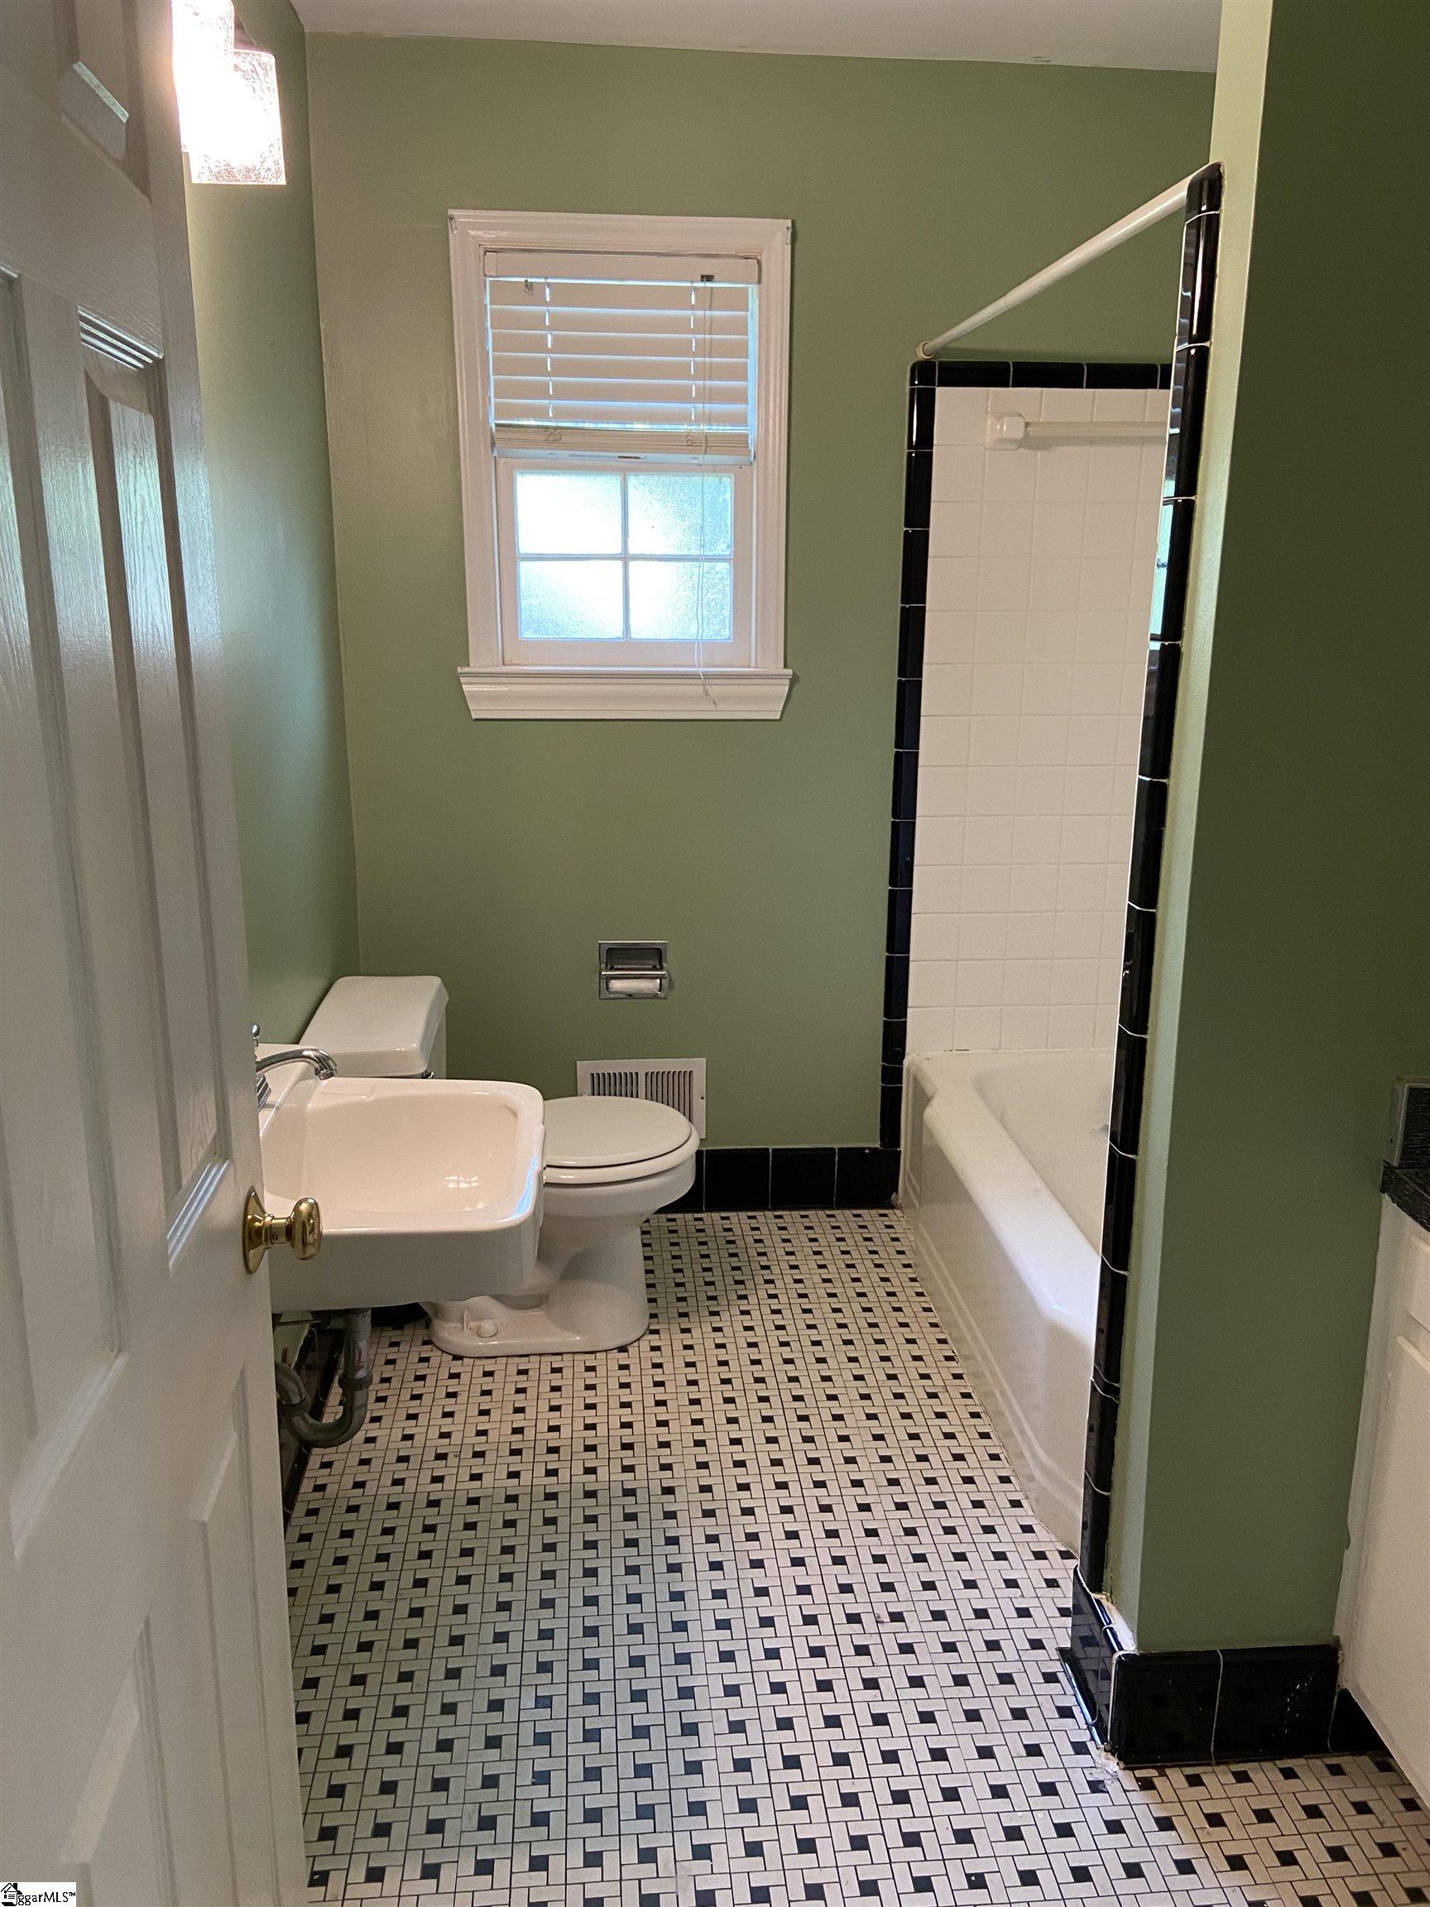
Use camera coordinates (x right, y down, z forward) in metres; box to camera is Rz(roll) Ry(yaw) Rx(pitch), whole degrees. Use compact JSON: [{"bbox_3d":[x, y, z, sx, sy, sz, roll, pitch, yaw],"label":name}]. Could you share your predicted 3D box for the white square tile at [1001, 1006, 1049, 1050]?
[{"bbox_3d":[0.725,0.175,3.339,0.110,0.106,0.010,-1,15,-5],"label":"white square tile"}]

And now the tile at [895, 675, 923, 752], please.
[{"bbox_3d":[0.415,-0.512,3.078,0.056,0.150,0.012,-1,15,-4],"label":"tile"}]

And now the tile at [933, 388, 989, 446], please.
[{"bbox_3d":[0.512,-1.115,2.977,0.110,0.110,0.010,-1,15,-5],"label":"tile"}]

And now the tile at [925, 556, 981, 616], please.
[{"bbox_3d":[0.501,-0.781,3.025,0.108,0.108,0.009,-1,15,-4],"label":"tile"}]

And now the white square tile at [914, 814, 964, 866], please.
[{"bbox_3d":[0.494,-0.249,3.154,0.108,0.108,0.010,0,15,-4],"label":"white square tile"}]

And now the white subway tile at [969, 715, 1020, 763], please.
[{"bbox_3d":[0.601,-0.456,3.076,0.107,0.107,0.009,-1,15,-5],"label":"white subway tile"}]

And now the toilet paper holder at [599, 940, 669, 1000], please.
[{"bbox_3d":[-0.180,0.034,3.194,0.153,0.137,0.080,0,15,-4],"label":"toilet paper holder"}]

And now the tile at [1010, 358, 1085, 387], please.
[{"bbox_3d":[0.676,-1.171,2.911,0.152,0.051,0.015,-1,15,-5],"label":"tile"}]

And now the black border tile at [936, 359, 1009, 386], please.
[{"bbox_3d":[0.535,-1.195,2.957,0.153,0.051,0.011,-1,15,-5],"label":"black border tile"}]

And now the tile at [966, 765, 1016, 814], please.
[{"bbox_3d":[0.602,-0.354,3.118,0.108,0.108,0.009,-1,15,-5],"label":"tile"}]

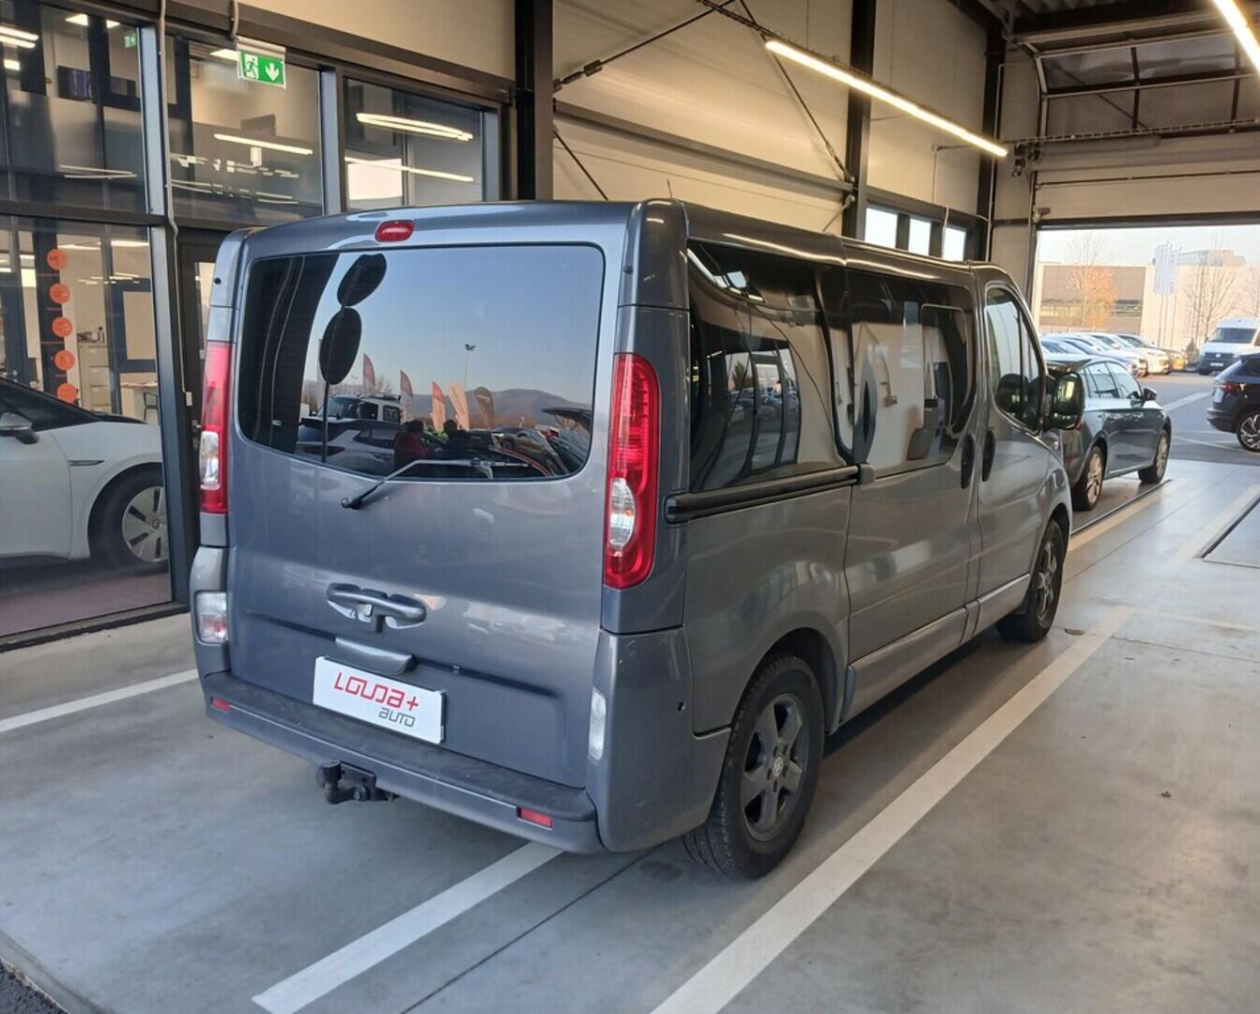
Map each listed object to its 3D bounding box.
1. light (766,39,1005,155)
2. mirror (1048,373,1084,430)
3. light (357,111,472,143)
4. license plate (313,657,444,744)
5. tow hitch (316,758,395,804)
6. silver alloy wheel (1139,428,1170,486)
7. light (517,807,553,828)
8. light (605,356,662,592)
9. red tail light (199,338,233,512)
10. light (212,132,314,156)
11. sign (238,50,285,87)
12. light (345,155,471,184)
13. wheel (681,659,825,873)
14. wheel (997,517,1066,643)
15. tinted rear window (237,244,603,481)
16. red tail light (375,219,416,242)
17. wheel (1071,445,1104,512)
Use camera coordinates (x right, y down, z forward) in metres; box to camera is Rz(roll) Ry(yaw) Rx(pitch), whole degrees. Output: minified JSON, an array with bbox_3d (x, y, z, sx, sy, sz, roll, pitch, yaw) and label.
[{"bbox_3d":[2.991,-4.202,10.757,0.090,0.080,6.118,9,13,36],"label":"light"},{"bbox_3d":[2.157,-0.522,5.021,0.180,0.290,0.120,10,13,41],"label":"mirror"},{"bbox_3d":[-1.965,-3.479,9.321,0.130,0.080,1.250,9,12,37],"label":"light"},{"bbox_3d":[-0.732,0.553,2.938,0.525,0.140,0.020,8,7,34],"label":"license plate"},{"bbox_3d":[-0.782,0.772,2.908,0.140,0.140,0.210,8,11,34],"label":"tow hitch"},{"bbox_3d":[6.182,-0.608,12.023,0.215,0.650,0.650,9,12,38],"label":"silver alloy wheel"},{"bbox_3d":[-0.238,0.787,2.575,0.105,0.030,0.020,7,11,30],"label":"light"},{"bbox_3d":[0.016,-0.082,2.438,0.135,0.575,0.120,8,8,34],"label":"light"},{"bbox_3d":[-1.338,-0.262,3.365,0.135,0.575,0.120,8,8,34],"label":"red tail light"},{"bbox_3d":[-3.662,-3.647,10.233,0.080,0.070,1.150,9,12,37],"label":"light"},{"bbox_3d":[-2.123,-2.534,5.866,0.035,0.150,0.290,9,12,37],"label":"sign"},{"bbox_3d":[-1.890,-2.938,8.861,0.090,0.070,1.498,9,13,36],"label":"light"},{"bbox_3d":[0.365,0.778,3.148,0.220,0.680,0.680,8,11,34],"label":"wheel"},{"bbox_3d":[2.212,0.404,5.669,0.215,0.670,0.670,8,12,36],"label":"wheel"},{"bbox_3d":[-0.663,-0.407,2.852,1.410,0.630,0.100,8,6,34],"label":"tinted rear window"},{"bbox_3d":[-0.663,-0.777,2.864,0.140,0.056,0.038,8,12,36],"label":"red tail light"},{"bbox_3d":[4.394,-0.293,9.847,0.210,0.636,0.636,10,13,38],"label":"wheel"}]

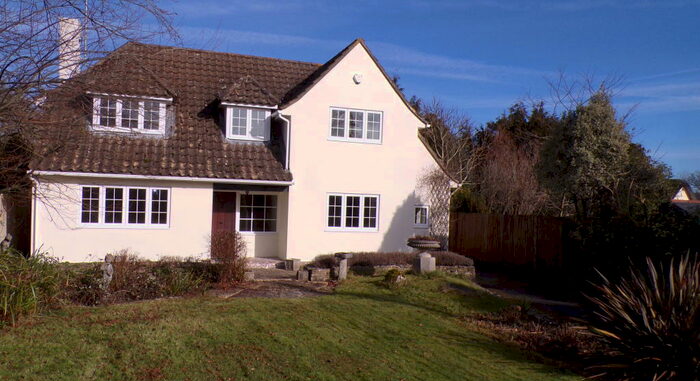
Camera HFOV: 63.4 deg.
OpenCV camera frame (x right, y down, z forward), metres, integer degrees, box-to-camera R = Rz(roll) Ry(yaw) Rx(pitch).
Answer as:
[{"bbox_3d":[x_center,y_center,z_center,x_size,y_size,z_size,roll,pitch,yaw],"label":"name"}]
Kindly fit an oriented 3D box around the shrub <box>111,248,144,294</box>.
[{"bbox_3d":[-5.095,1.843,13.000,0.680,1.000,0.650,2,-1,-18],"label":"shrub"}]

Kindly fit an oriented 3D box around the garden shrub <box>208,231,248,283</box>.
[{"bbox_3d":[-3.145,1.695,14.500,0.850,1.330,0.800,2,-1,-18],"label":"garden shrub"}]

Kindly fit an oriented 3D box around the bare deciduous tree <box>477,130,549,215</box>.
[{"bbox_3d":[6.848,0.049,23.953,3.200,5.360,3.200,2,-1,-18],"label":"bare deciduous tree"}]

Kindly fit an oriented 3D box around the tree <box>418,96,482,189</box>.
[{"bbox_3d":[3.778,-0.634,23.943,3.600,6.530,3.600,2,-1,-18],"label":"tree"}]

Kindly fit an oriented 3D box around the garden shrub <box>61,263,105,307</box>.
[{"bbox_3d":[-5.601,1.956,11.900,0.800,0.840,0.750,2,-1,-18],"label":"garden shrub"}]

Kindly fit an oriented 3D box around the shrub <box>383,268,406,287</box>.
[{"bbox_3d":[1.207,2.361,15.400,0.600,0.450,0.500,2,-1,-18],"label":"shrub"}]

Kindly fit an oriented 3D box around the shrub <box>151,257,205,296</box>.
[{"bbox_3d":[-3.995,1.966,13.100,1.100,0.850,0.950,2,-1,-18],"label":"shrub"}]

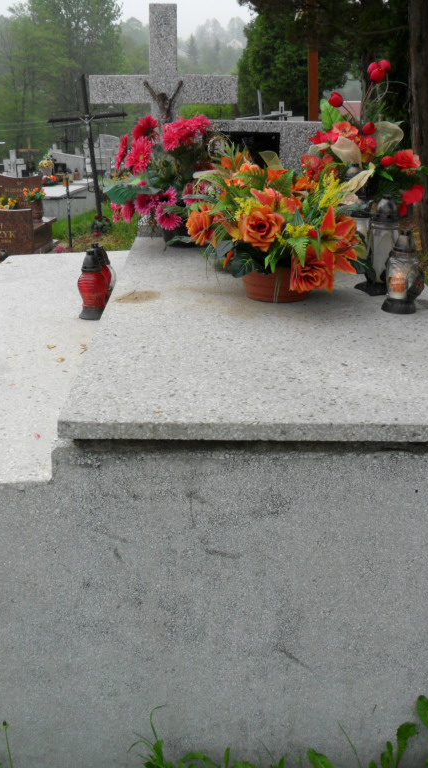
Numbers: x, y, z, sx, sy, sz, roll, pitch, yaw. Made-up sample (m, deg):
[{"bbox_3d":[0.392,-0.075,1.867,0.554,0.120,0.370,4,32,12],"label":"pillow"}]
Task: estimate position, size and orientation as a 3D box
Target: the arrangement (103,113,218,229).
[{"bbox_3d":[-0.205,-0.857,3.269,0.480,0.460,0.380,0,21,0],"label":"arrangement"}]

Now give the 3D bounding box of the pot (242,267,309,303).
[{"bbox_3d":[0.194,-0.340,2.561,0.215,0.115,0.215,0,21,0],"label":"pot"}]

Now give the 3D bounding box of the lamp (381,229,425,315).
[{"bbox_3d":[0.558,-0.344,2.394,0.115,0.245,0.115,0,21,0],"label":"lamp"}]

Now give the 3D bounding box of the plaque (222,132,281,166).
[{"bbox_3d":[0.137,-0.954,3.383,0.286,0.210,0.020,0,20,0],"label":"plaque"}]

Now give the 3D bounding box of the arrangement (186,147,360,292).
[{"bbox_3d":[0.182,-0.509,2.481,0.540,0.430,0.430,0,21,0],"label":"arrangement"}]

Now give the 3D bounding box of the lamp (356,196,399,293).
[{"bbox_3d":[0.544,-0.453,2.582,0.150,0.294,0.150,0,20,0],"label":"lamp"}]

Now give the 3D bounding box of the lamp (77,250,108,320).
[{"bbox_3d":[-0.423,-0.354,2.786,0.108,0.240,0.108,0,21,0],"label":"lamp"}]

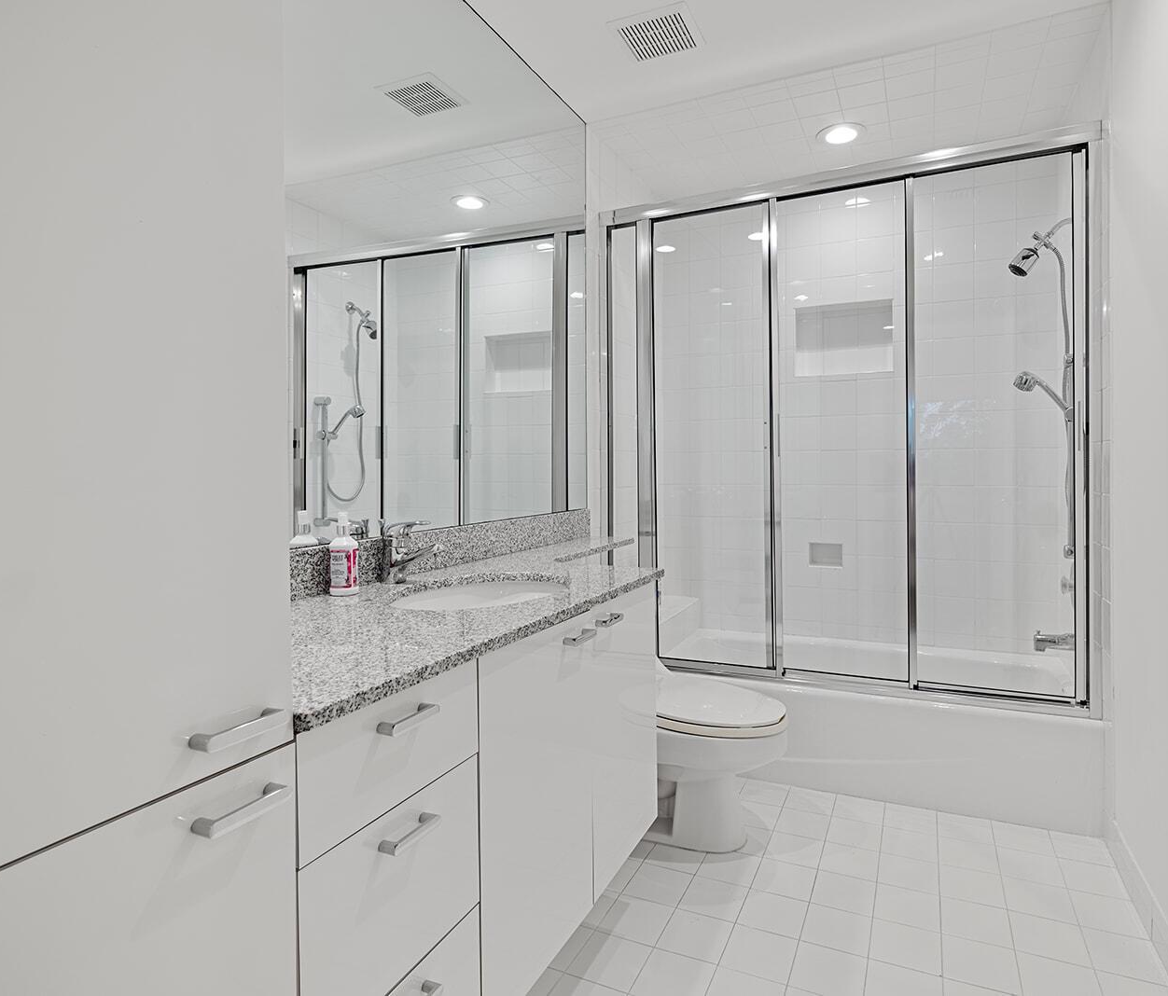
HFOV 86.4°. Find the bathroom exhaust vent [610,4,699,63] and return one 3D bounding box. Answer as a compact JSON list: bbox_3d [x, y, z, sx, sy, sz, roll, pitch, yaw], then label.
[{"bbox_3d":[0.226,-1.441,1.931,0.240,0.020,0.220,0,2,27],"label":"bathroom exhaust vent"}]

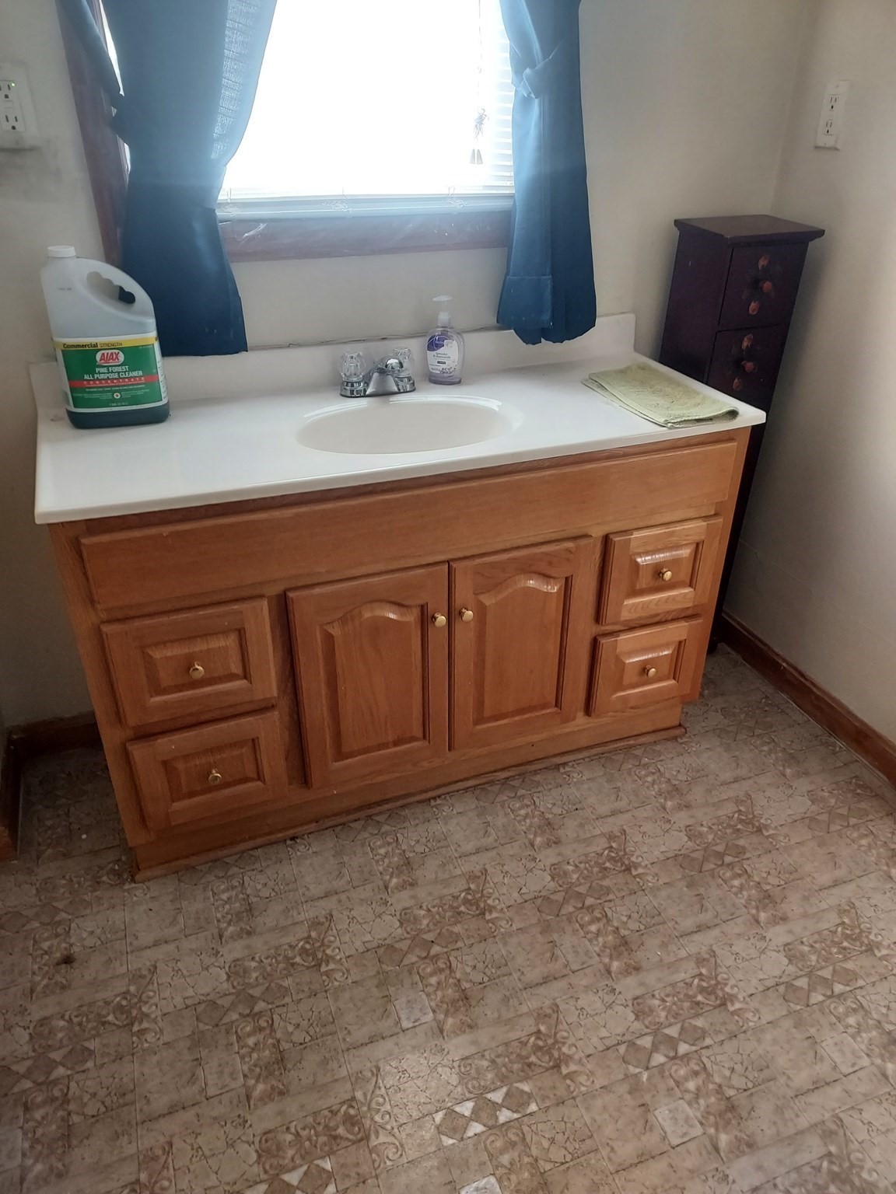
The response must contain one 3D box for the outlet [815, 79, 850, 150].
[{"bbox_3d":[0.757,-0.947,1.627,0.008,0.115,0.070,-11,33,-19],"label":"outlet"}]

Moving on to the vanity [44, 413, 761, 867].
[{"bbox_3d":[-0.085,-0.004,1.708,1.208,0.738,0.483,-11,33,-19],"label":"vanity"}]

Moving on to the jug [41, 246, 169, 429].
[{"bbox_3d":[-0.570,-0.438,1.384,0.167,0.283,0.114,-11,33,-19],"label":"jug"}]

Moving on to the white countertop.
[{"bbox_3d":[-0.074,-0.369,1.503,1.245,0.103,0.481,-11,33,-19],"label":"white countertop"}]

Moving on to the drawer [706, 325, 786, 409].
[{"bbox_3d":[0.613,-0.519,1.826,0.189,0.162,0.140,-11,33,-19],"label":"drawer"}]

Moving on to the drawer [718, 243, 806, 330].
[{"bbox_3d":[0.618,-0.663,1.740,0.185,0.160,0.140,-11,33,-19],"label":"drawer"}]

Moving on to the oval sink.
[{"bbox_3d":[-0.070,-0.252,1.488,0.395,0.130,0.243,-11,33,-19],"label":"oval sink"}]

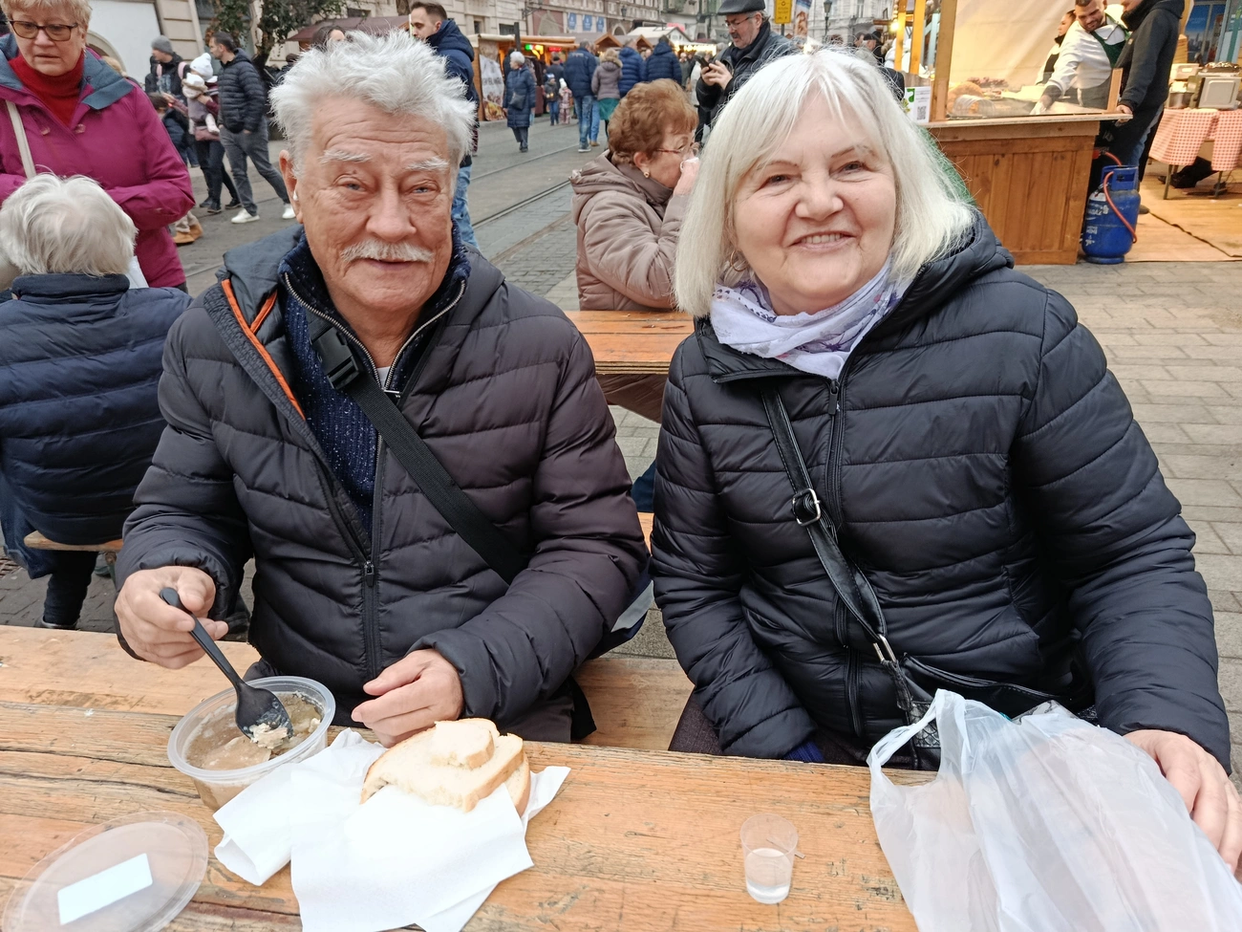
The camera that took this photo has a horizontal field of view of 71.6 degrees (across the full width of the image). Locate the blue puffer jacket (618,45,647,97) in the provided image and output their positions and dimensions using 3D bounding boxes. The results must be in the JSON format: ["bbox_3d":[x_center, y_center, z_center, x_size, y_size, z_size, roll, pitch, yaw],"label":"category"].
[{"bbox_3d":[0.162,-6.912,15.091,0.570,0.800,0.360,0,24,5],"label":"blue puffer jacket"}]

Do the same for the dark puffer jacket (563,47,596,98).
[{"bbox_3d":[-0.723,-6.885,15.088,0.580,0.800,0.360,0,24,5],"label":"dark puffer jacket"}]

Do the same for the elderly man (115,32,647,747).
[{"bbox_3d":[-0.250,0.202,0.977,0.570,1.270,0.660,-5,24,-8],"label":"elderly man"}]

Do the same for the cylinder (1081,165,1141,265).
[{"bbox_3d":[3.332,-1.709,5.855,0.300,0.600,0.300,5,25,15],"label":"cylinder"}]

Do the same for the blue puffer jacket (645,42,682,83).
[{"bbox_3d":[0.706,-6.584,14.235,0.580,0.800,0.380,-1,24,3],"label":"blue puffer jacket"}]

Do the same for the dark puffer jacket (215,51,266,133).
[{"bbox_3d":[-3.741,-3.703,8.502,0.350,0.780,0.500,-17,28,-31],"label":"dark puffer jacket"}]

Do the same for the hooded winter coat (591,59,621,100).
[{"bbox_3d":[-0.244,-6.703,14.966,0.500,0.660,0.340,4,24,13],"label":"hooded winter coat"}]

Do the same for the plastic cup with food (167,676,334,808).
[{"bbox_3d":[-0.279,0.226,0.672,0.114,0.065,0.114,-2,24,1],"label":"plastic cup with food"}]

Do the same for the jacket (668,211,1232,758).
[{"bbox_3d":[0.290,0.084,0.891,0.550,0.630,0.480,6,25,18],"label":"jacket"}]

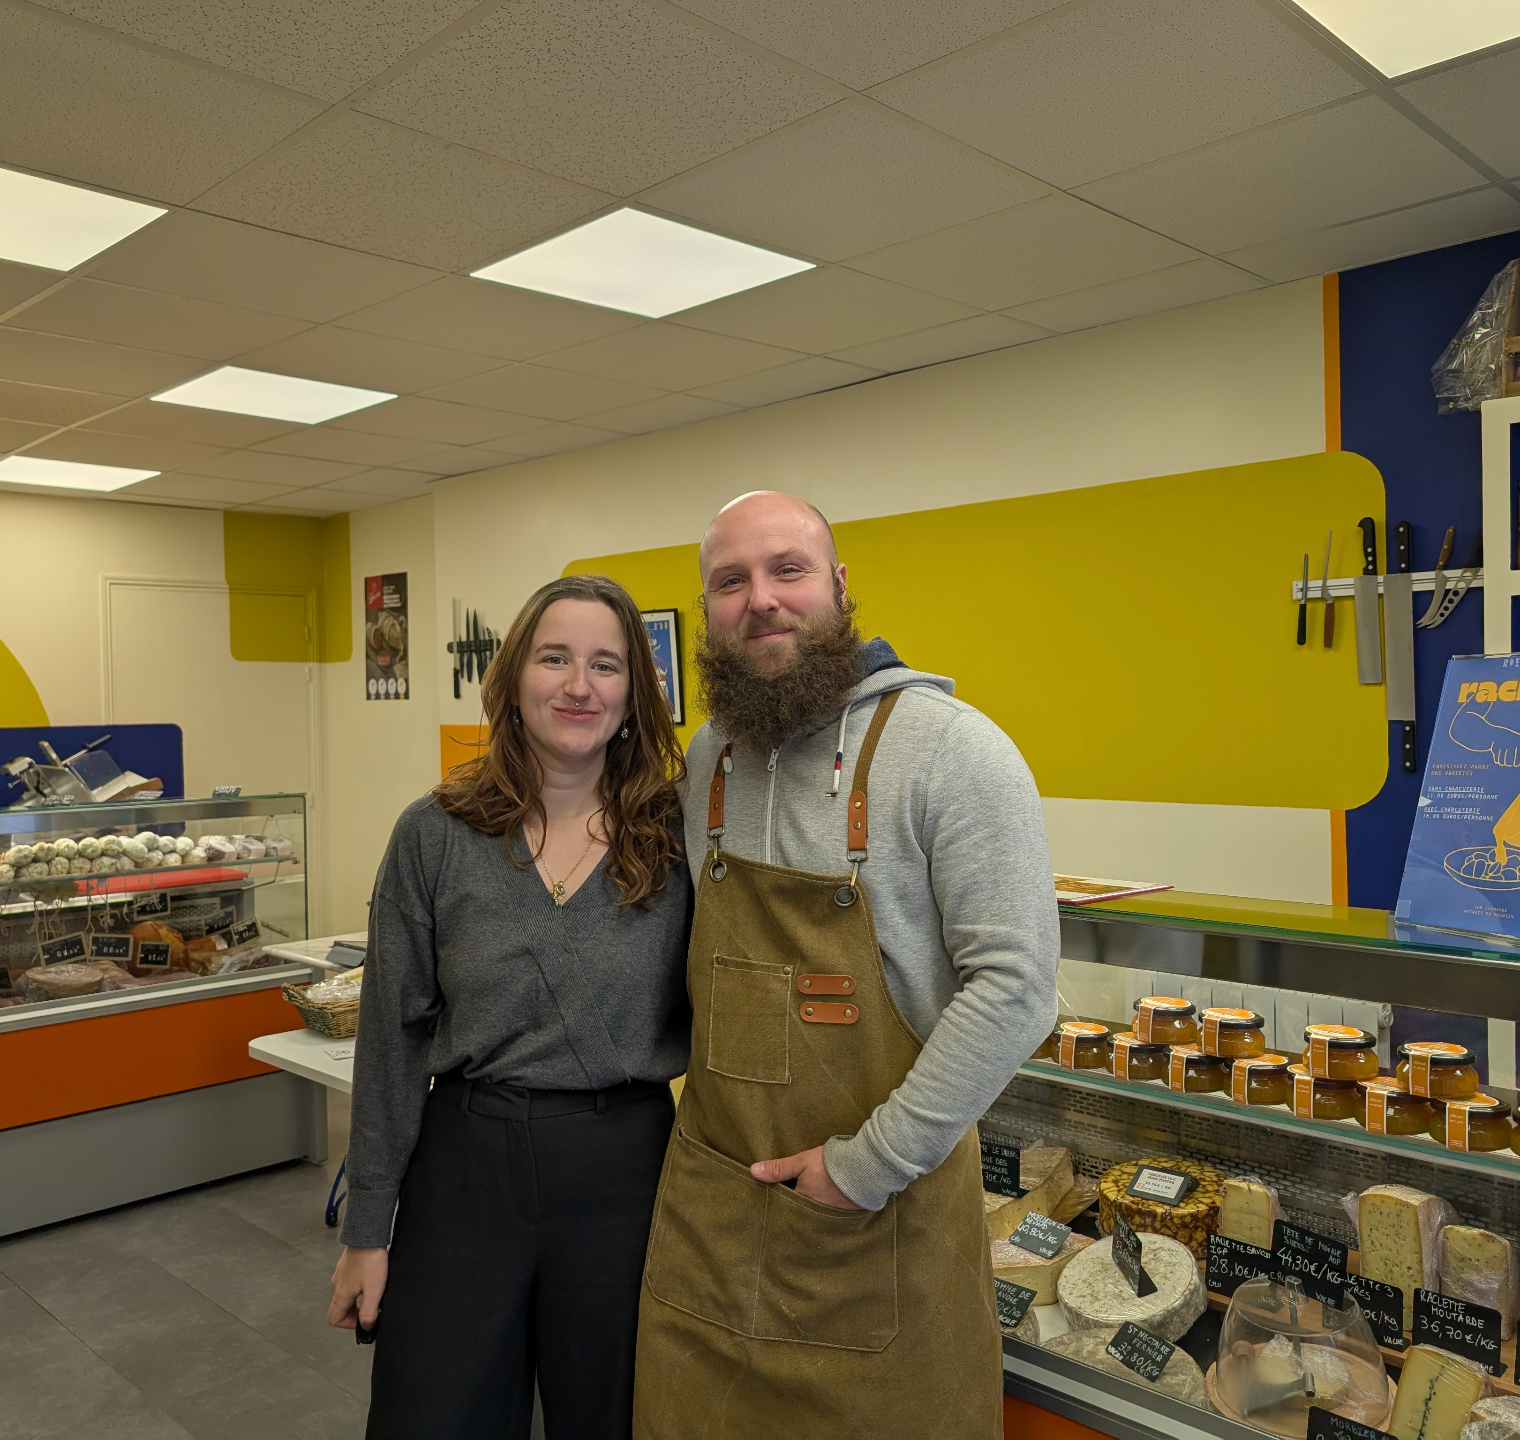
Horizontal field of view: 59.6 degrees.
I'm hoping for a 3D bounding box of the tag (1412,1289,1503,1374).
[{"bbox_3d":[0.873,0.760,1.656,0.098,0.075,0.030,0,2,44],"label":"tag"}]

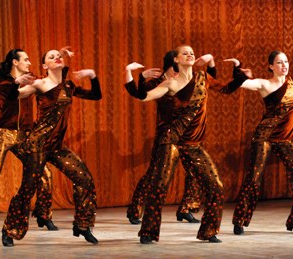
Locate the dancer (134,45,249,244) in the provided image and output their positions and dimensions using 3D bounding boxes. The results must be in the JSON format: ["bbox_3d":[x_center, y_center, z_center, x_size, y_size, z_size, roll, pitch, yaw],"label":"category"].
[{"bbox_3d":[0.360,0.123,9.250,0.950,1.630,0.580,-1,3,-28],"label":"dancer"}]

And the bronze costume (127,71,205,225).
[{"bbox_3d":[0.186,0.074,10.500,0.820,1.610,0.560,-2,3,-38],"label":"bronze costume"}]

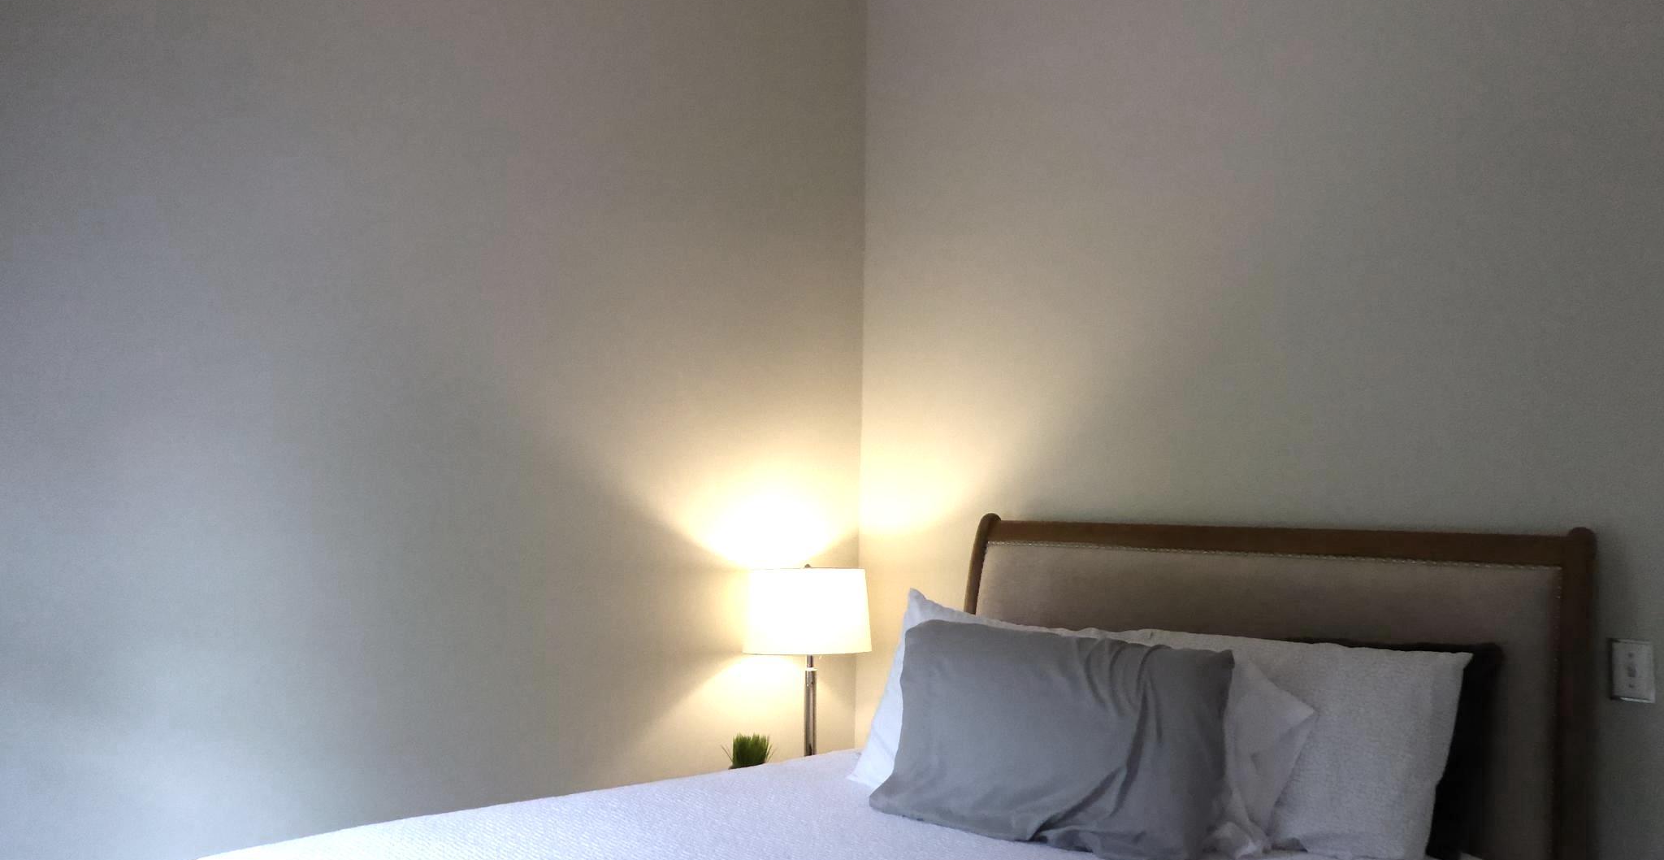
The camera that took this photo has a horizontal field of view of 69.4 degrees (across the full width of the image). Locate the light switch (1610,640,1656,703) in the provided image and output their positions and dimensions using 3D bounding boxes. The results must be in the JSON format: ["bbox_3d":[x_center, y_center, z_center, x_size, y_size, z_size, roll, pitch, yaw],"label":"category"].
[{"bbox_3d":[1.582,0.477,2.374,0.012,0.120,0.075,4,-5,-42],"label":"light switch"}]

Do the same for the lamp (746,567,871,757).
[{"bbox_3d":[-0.069,0.732,3.547,0.376,0.651,0.376,1,-4,0],"label":"lamp"}]

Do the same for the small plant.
[{"bbox_3d":[-0.236,0.962,3.458,0.125,0.176,0.125,4,-5,-42],"label":"small plant"}]

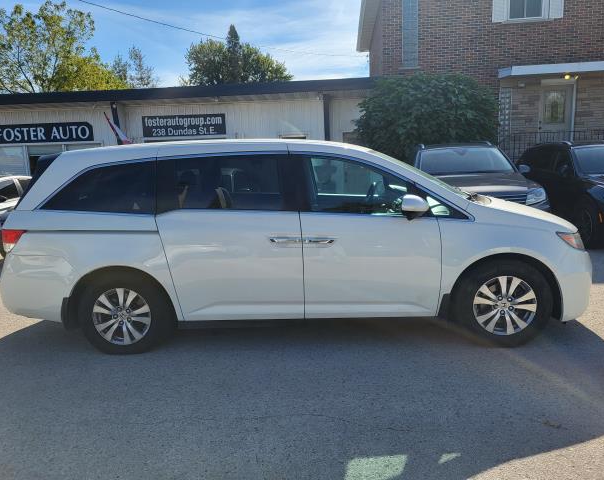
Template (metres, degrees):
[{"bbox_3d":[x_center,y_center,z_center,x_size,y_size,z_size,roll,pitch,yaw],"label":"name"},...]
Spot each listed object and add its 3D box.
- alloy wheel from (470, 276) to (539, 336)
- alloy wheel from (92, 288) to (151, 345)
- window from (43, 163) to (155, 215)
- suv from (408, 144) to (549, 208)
[{"bbox_3d":[1.570,0.495,3.784,0.465,0.465,0.190,-2,9,3],"label":"alloy wheel"},{"bbox_3d":[-1.428,0.593,3.902,0.470,0.470,0.180,-2,12,2],"label":"alloy wheel"},{"bbox_3d":[-1.596,-0.397,3.751,0.890,0.420,0.120,-2,12,2],"label":"window"},{"bbox_3d":[2.802,-0.935,8.845,1.910,1.720,4.700,-1,9,7],"label":"suv"}]

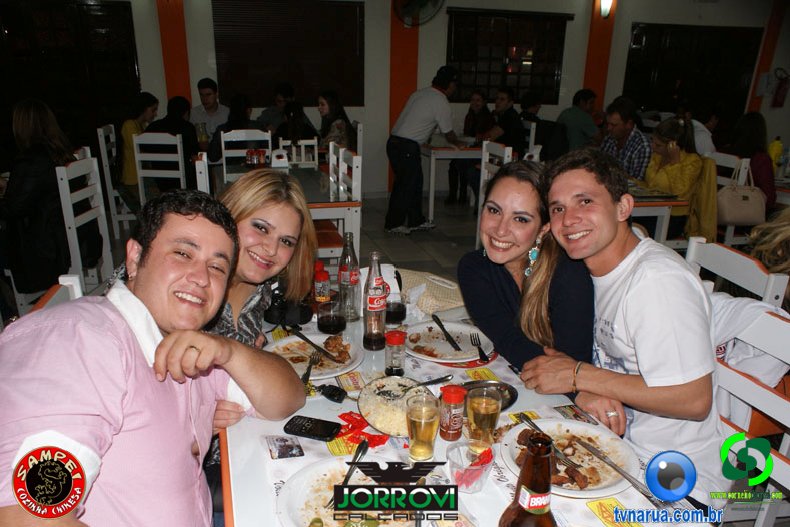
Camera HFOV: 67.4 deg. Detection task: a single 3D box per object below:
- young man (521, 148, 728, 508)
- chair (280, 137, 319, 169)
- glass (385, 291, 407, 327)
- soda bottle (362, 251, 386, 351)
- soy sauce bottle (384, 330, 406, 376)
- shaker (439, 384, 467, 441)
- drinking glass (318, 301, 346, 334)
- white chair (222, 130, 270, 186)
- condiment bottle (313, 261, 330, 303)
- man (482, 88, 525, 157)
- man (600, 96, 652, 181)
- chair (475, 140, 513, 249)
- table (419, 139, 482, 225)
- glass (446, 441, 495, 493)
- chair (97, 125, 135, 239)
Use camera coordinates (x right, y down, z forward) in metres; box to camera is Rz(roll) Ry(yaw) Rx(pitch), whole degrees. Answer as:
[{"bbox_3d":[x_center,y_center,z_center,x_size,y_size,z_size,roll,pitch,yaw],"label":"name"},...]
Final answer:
[{"bbox_3d":[0.592,0.420,1.415,0.720,1.320,0.550,-6,20,-20],"label":"young man"},{"bbox_3d":[-0.897,-0.752,5.525,0.380,0.870,0.420,-4,19,-14],"label":"chair"},{"bbox_3d":[-0.005,0.121,1.587,0.077,0.084,0.077,1,19,0],"label":"glass"},{"bbox_3d":[-0.048,0.091,1.436,0.061,0.245,0.061,1,19,0],"label":"soda bottle"},{"bbox_3d":[0.001,0.209,1.391,0.050,0.101,0.050,1,17,0],"label":"soy sauce bottle"},{"bbox_3d":[0.111,0.285,1.128,0.044,0.098,0.044,3,18,8],"label":"shaker"},{"bbox_3d":[-0.168,0.143,1.590,0.074,0.083,0.074,1,19,0],"label":"drinking glass"},{"bbox_3d":[-1.317,-0.750,5.363,0.420,0.910,0.460,-3,18,-13],"label":"white chair"},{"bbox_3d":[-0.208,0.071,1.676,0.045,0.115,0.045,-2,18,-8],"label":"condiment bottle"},{"bbox_3d":[0.949,-1.050,5.808,0.750,1.300,0.520,-5,20,-17],"label":"man"},{"bbox_3d":[1.539,-0.541,4.386,0.750,1.290,0.500,-13,23,-36],"label":"man"},{"bbox_3d":[0.945,-0.467,4.600,0.460,0.910,0.420,-5,19,-17],"label":"chair"},{"bbox_3d":[0.658,-0.965,6.445,0.760,0.740,1.050,-2,19,-8],"label":"table"},{"bbox_3d":[0.139,0.379,1.094,0.086,0.066,0.086,1,19,0],"label":"glass"},{"bbox_3d":[-2.241,-0.727,5.257,0.470,0.950,0.420,-2,19,-8],"label":"chair"}]

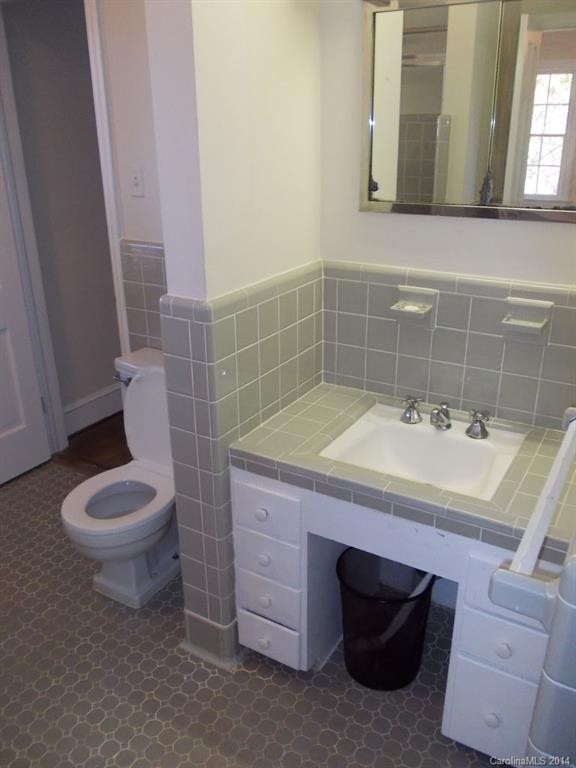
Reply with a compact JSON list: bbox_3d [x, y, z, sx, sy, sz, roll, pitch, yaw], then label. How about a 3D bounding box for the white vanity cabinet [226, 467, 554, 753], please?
[{"bbox_3d":[0.374,0.562,1.907,0.920,0.685,0.555,13,26,29],"label":"white vanity cabinet"}]

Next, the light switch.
[{"bbox_3d":[-0.561,-0.750,2.312,0.073,0.114,0.014,13,26,29],"label":"light switch"}]

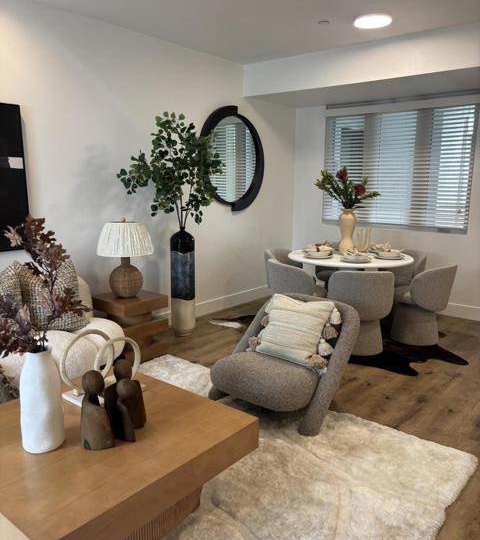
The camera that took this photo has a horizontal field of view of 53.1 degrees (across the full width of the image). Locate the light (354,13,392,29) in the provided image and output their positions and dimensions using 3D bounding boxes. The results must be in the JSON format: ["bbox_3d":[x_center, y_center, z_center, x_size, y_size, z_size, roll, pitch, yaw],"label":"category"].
[{"bbox_3d":[1.076,-1.994,3.876,0.280,0.030,0.280,9,14,39],"label":"light"}]

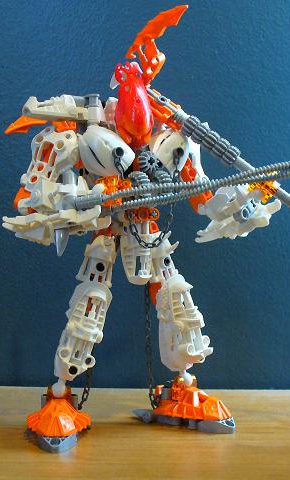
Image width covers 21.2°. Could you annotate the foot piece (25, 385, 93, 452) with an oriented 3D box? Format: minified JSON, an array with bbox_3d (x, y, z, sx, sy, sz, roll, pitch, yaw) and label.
[{"bbox_3d":[-0.054,0.110,0.492,0.041,0.034,0.063,0,2,-5],"label":"foot piece"}]

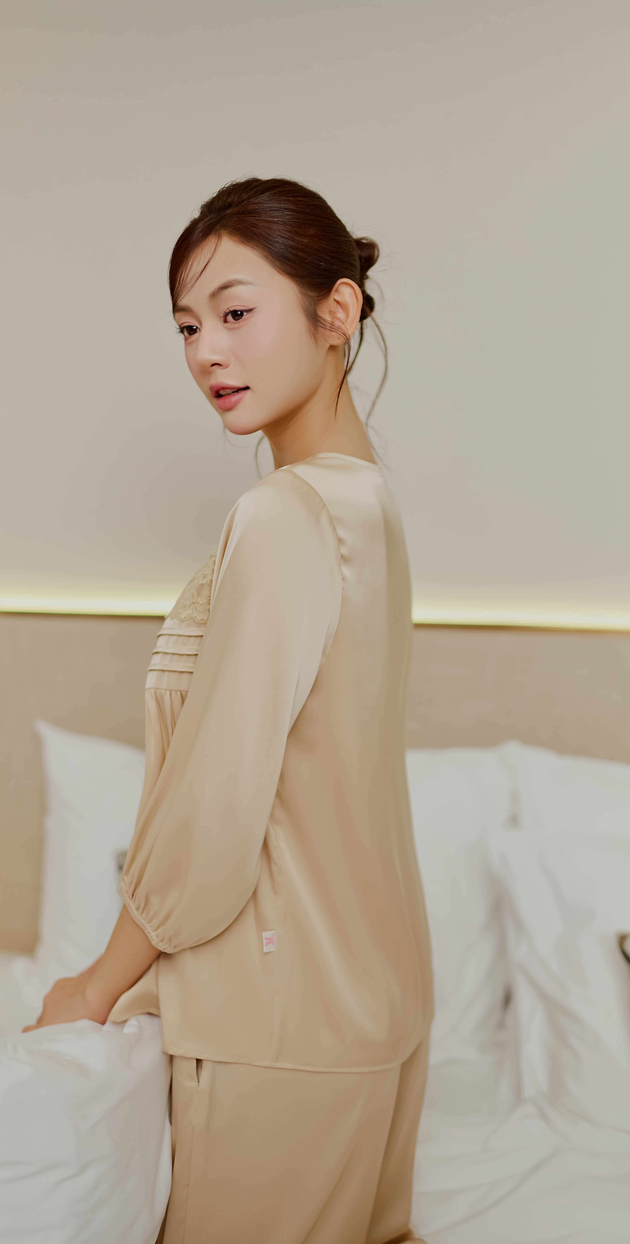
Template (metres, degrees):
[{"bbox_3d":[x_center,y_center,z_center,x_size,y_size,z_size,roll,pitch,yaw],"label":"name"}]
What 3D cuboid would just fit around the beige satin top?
[{"bbox_3d":[-0.027,0.122,1.165,0.285,0.585,0.440,1,5,24],"label":"beige satin top"}]

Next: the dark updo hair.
[{"bbox_3d":[-0.033,-0.310,1.170,0.225,0.235,0.175,-11,0,-45],"label":"dark updo hair"}]

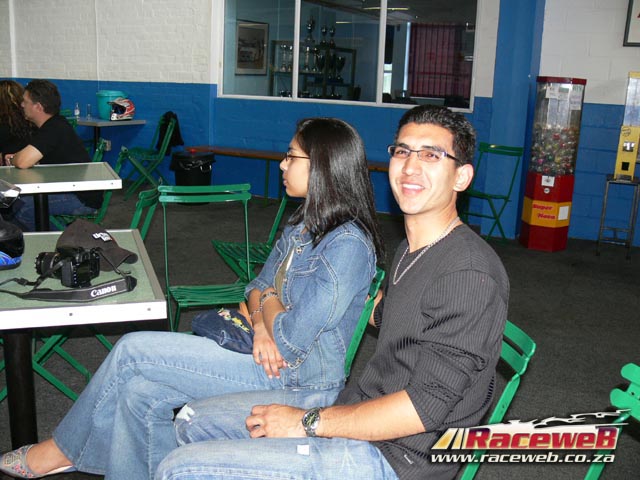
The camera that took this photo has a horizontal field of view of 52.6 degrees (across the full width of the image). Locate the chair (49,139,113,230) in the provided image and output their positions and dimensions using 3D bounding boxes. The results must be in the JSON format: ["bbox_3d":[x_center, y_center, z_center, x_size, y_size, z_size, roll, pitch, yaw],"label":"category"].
[{"bbox_3d":[-1.559,-0.186,4.224,0.540,0.830,0.420,-3,15,-19],"label":"chair"}]

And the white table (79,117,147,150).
[{"bbox_3d":[-2.522,-0.980,7.353,0.790,0.750,0.790,10,16,27],"label":"white table"}]

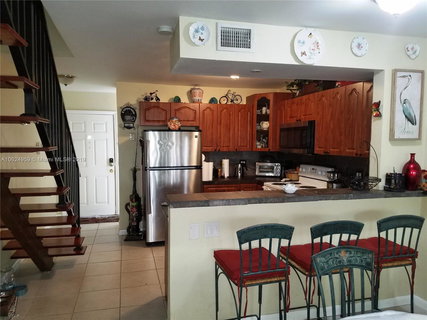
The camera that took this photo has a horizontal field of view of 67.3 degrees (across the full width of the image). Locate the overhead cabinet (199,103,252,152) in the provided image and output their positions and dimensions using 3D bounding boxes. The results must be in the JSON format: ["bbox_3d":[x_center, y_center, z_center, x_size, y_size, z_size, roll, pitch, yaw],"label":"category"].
[{"bbox_3d":[0.180,-0.519,5.288,0.860,0.750,0.320,-1,4,-15],"label":"overhead cabinet"}]

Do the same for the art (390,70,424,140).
[{"bbox_3d":[1.737,-0.487,2.885,0.335,0.630,0.035,-1,4,-15],"label":"art"}]

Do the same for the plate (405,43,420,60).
[{"bbox_3d":[1.763,-0.960,2.849,0.164,0.151,0.020,-1,4,-13],"label":"plate"}]

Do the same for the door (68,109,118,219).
[{"bbox_3d":[-2.417,0.109,6.331,0.920,2.060,0.070,-1,4,-15],"label":"door"}]

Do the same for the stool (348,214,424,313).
[{"bbox_3d":[1.357,0.902,2.616,0.440,1.020,0.460,-1,4,-15],"label":"stool"}]

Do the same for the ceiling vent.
[{"bbox_3d":[0.176,-0.943,2.486,0.315,0.209,0.020,-1,4,-13],"label":"ceiling vent"}]

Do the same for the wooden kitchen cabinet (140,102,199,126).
[{"bbox_3d":[-0.718,-0.722,5.165,0.920,0.370,0.330,-1,4,-15],"label":"wooden kitchen cabinet"}]

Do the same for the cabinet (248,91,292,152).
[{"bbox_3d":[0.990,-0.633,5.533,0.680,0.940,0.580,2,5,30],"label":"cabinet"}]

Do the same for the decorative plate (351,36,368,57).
[{"bbox_3d":[1.236,-0.950,2.715,0.168,0.168,0.022,-1,4,-15],"label":"decorative plate"}]

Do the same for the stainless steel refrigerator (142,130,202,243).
[{"bbox_3d":[-0.675,0.394,5.122,0.845,1.680,0.740,-1,4,-15],"label":"stainless steel refrigerator"}]

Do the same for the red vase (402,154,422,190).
[{"bbox_3d":[1.772,0.111,2.858,0.150,0.335,0.150,-1,4,-13],"label":"red vase"}]

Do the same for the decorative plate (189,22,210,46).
[{"bbox_3d":[-0.102,-0.945,2.420,0.173,0.173,0.025,-1,4,-13],"label":"decorative plate"}]

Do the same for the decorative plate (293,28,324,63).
[{"bbox_3d":[0.777,-0.922,2.620,0.282,0.282,0.030,-1,4,-13],"label":"decorative plate"}]

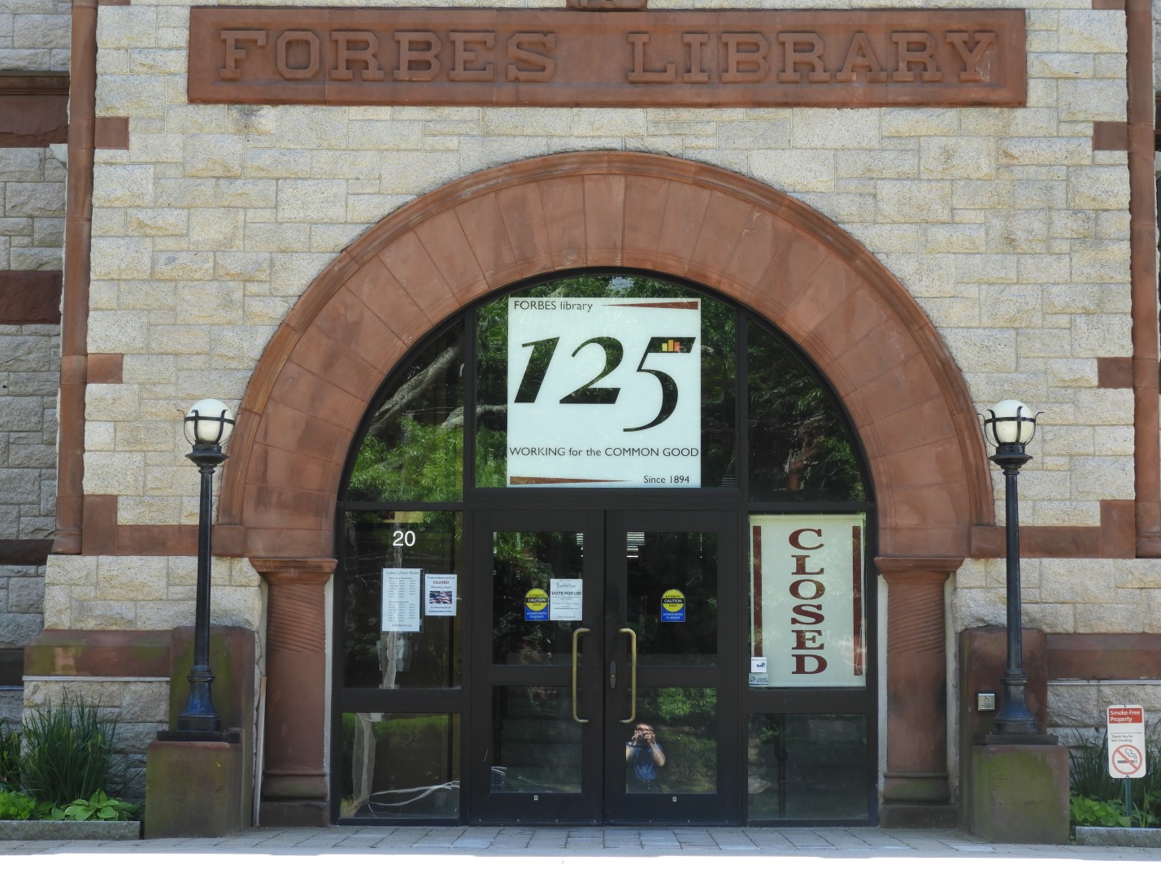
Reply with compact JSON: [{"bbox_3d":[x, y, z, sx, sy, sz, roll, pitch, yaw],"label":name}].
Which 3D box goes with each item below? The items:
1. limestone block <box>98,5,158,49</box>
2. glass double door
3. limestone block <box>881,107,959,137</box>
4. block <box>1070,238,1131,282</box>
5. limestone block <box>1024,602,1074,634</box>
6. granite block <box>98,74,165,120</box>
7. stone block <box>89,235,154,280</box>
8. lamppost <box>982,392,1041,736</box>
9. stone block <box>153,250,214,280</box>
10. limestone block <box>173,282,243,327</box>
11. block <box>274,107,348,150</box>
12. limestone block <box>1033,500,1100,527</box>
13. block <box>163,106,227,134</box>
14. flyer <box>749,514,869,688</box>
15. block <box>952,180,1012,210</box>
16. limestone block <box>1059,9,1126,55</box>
[{"bbox_3d":[-3.083,-2.790,18.507,0.411,0.296,0.200,0,-7,0],"label":"limestone block"},{"bbox_3d":[0.154,1.533,18.296,1.824,2.115,0.100,0,-7,1],"label":"glass double door"},{"bbox_3d":[2.279,-2.119,18.242,0.521,0.200,0.160,0,-6,1],"label":"limestone block"},{"bbox_3d":[3.475,-1.175,18.125,0.402,0.303,0.160,0,-6,1],"label":"block"},{"bbox_3d":[3.046,1.181,17.777,0.362,0.199,0.200,0,-6,1],"label":"limestone block"},{"bbox_3d":[-3.047,-2.310,18.452,0.469,0.307,0.200,0,-7,0],"label":"granite block"},{"bbox_3d":[-3.088,-1.205,18.325,0.416,0.300,0.200,0,-7,0],"label":"stone block"},{"bbox_3d":[2.761,0.821,17.287,0.397,2.165,0.395,0,-6,1],"label":"lamppost"},{"bbox_3d":[-2.657,-1.158,18.196,0.411,0.211,0.160,0,-6,1],"label":"stone block"},{"bbox_3d":[-2.509,-0.904,18.427,0.472,0.307,0.250,0,-7,1],"label":"limestone block"},{"bbox_3d":[-1.802,-2.081,18.287,0.499,0.288,0.160,0,-6,1],"label":"block"},{"bbox_3d":[3.236,0.507,18.093,0.444,0.177,0.200,0,-7,0],"label":"limestone block"},{"bbox_3d":[-2.594,-2.142,18.312,0.426,0.195,0.200,0,-6,1],"label":"block"},{"bbox_3d":[1.534,1.094,18.308,0.782,1.181,0.010,0,-6,1],"label":"flyer"},{"bbox_3d":[2.711,-1.634,18.342,0.407,0.198,0.200,0,-7,0],"label":"block"},{"bbox_3d":[3.443,-2.734,18.292,0.461,0.303,0.200,0,-6,1],"label":"limestone block"}]

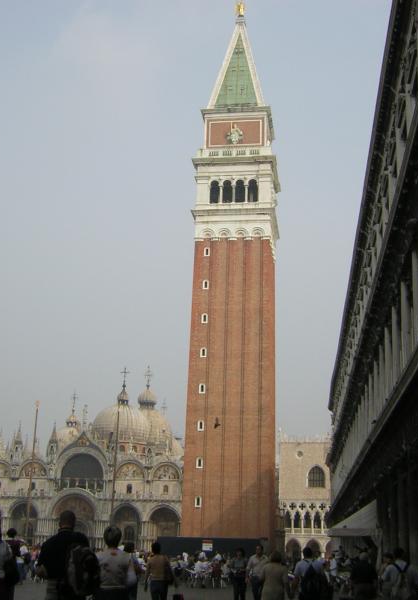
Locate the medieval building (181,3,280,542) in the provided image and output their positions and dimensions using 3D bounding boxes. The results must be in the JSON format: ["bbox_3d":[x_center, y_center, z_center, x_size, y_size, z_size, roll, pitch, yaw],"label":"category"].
[{"bbox_3d":[4.615,-7.739,135.921,13.600,98.200,13.600,-1,-17,8],"label":"medieval building"}]

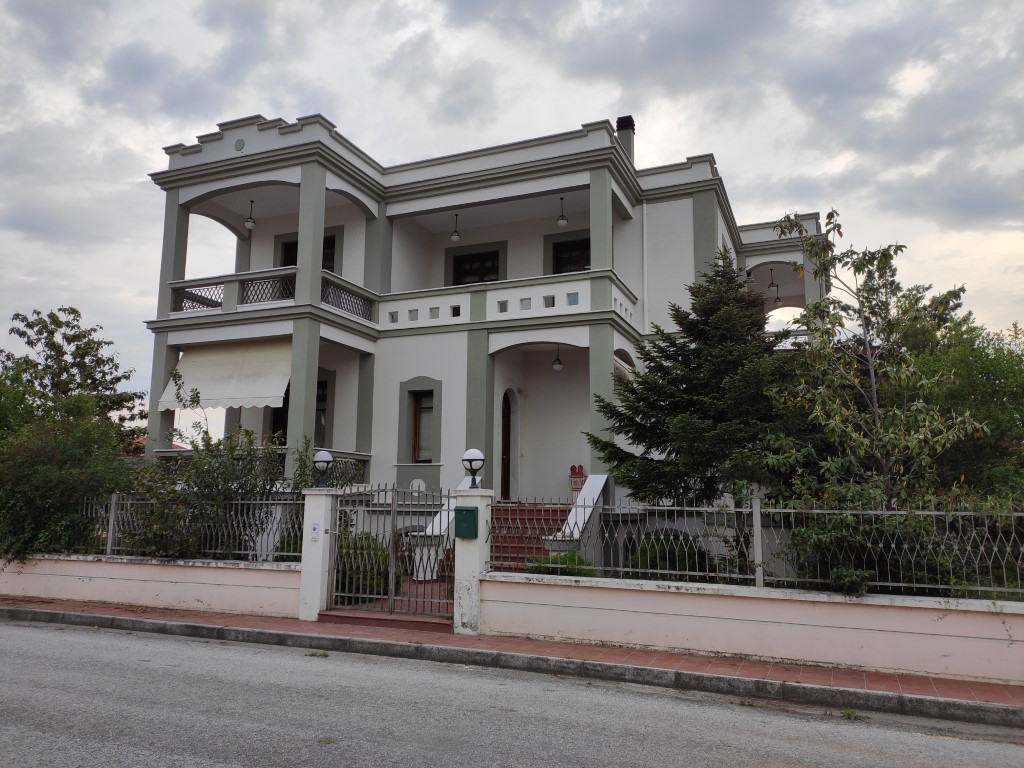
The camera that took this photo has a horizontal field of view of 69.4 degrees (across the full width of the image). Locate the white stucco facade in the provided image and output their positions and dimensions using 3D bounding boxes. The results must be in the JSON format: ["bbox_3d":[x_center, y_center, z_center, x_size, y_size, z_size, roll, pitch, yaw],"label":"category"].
[{"bbox_3d":[1.298,-0.408,20.116,13.740,9.630,15.296,-3,-9,22],"label":"white stucco facade"}]

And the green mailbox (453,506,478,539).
[{"bbox_3d":[-0.551,1.641,8.760,0.257,0.375,0.085,-3,-9,21],"label":"green mailbox"}]

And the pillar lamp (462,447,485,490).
[{"bbox_3d":[-0.471,1.035,9.033,0.269,0.482,0.269,0,-8,0],"label":"pillar lamp"}]

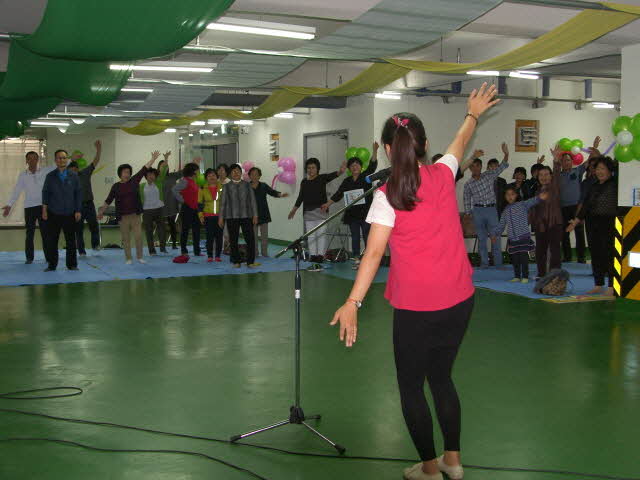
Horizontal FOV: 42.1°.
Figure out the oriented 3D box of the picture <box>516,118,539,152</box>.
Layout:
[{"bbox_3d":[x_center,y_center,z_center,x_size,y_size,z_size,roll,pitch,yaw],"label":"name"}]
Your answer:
[{"bbox_3d":[3.785,-1.898,15.200,0.500,0.590,0.050,-2,5,-24],"label":"picture"}]

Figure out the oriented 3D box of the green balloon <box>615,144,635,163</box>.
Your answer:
[{"bbox_3d":[3.257,-0.931,8.900,0.210,0.205,0.210,2,5,20],"label":"green balloon"}]

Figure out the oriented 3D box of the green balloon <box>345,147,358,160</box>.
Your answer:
[{"bbox_3d":[0.545,-1.497,14.400,0.235,0.250,0.235,0,4,2],"label":"green balloon"}]

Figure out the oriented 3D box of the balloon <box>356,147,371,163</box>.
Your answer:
[{"bbox_3d":[0.753,-1.488,14.400,0.235,0.250,0.235,0,4,3],"label":"balloon"}]

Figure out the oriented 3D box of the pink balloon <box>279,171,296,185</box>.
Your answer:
[{"bbox_3d":[-0.648,-1.247,16.600,0.320,0.260,0.290,0,4,-2],"label":"pink balloon"}]

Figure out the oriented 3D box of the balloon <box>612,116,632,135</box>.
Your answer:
[{"bbox_3d":[3.239,-1.216,8.900,0.210,0.205,0.210,2,4,20],"label":"balloon"}]

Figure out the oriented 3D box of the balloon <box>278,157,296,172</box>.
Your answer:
[{"bbox_3d":[-0.648,-1.510,16.600,0.320,0.280,0.290,0,4,-2],"label":"balloon"}]

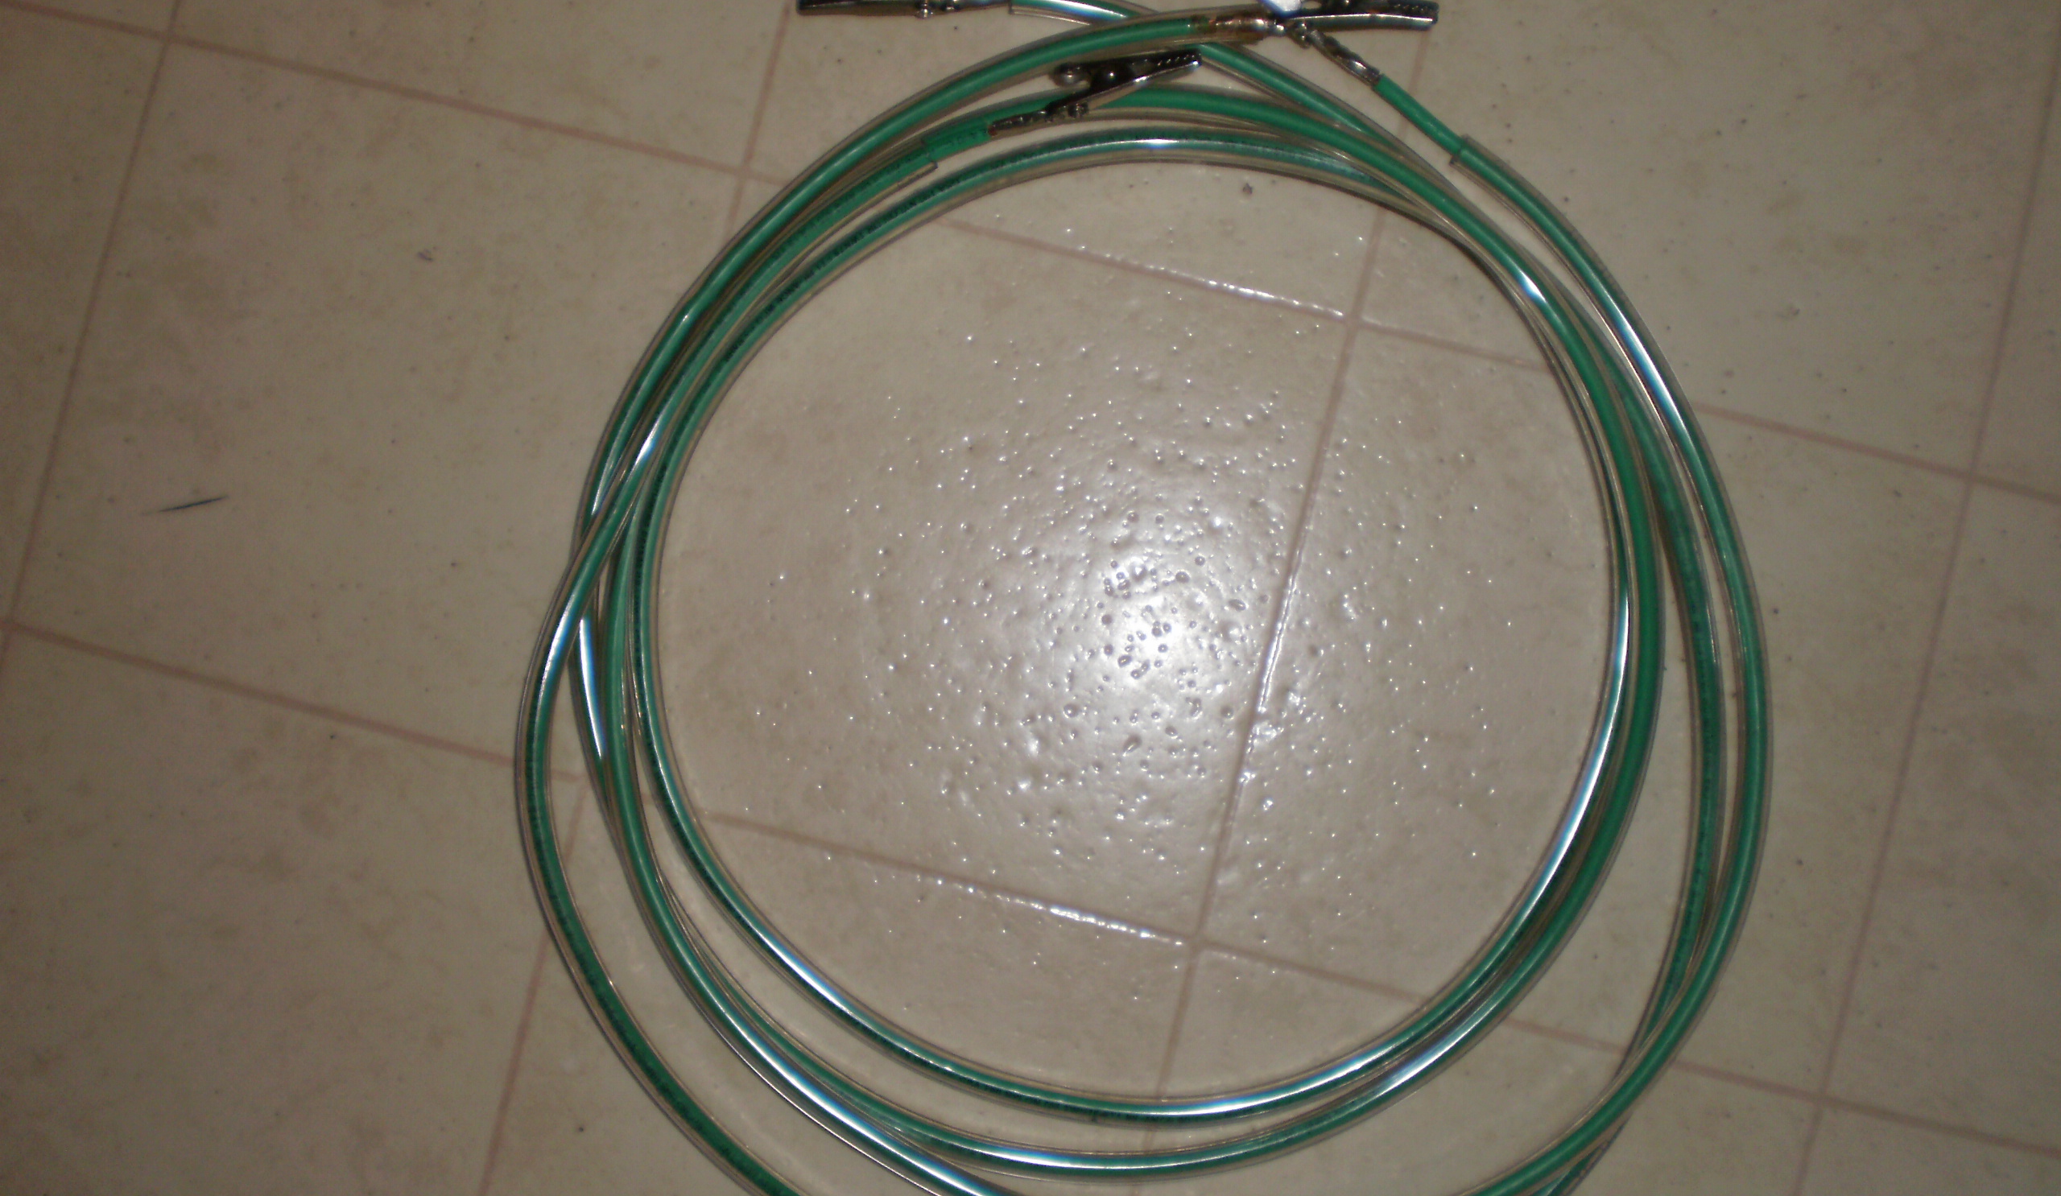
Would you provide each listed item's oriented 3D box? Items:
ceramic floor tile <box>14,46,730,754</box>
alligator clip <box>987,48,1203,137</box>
[{"bbox_3d":[-0.164,-0.049,0.542,0.151,0.008,0.151,14,89,3],"label":"ceramic floor tile"},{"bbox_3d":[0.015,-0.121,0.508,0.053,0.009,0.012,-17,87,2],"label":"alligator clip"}]

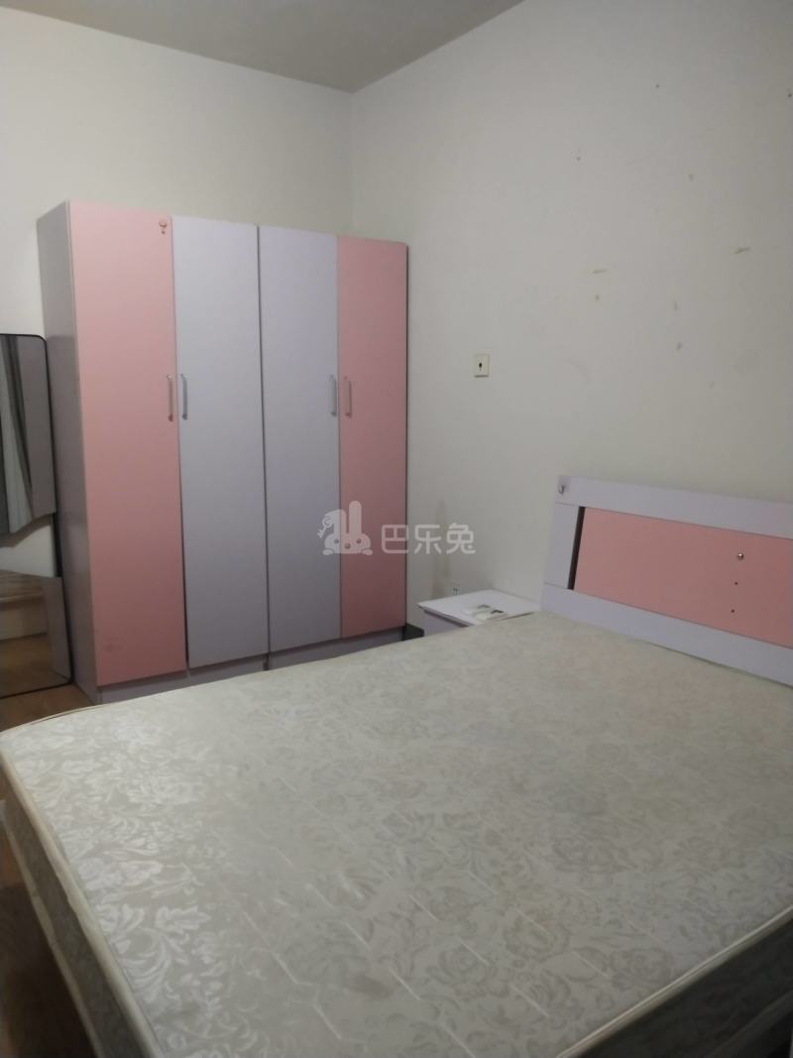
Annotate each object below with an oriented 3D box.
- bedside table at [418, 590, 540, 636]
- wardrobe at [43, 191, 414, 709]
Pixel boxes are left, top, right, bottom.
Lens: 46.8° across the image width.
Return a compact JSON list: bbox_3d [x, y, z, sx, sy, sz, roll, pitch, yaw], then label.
[{"bbox_3d":[0.348,0.503,3.635,0.408,0.400,0.403,-6,11,-34],"label":"bedside table"},{"bbox_3d":[-0.673,-0.330,3.995,1.504,1.861,0.428,-6,10,-37],"label":"wardrobe"}]

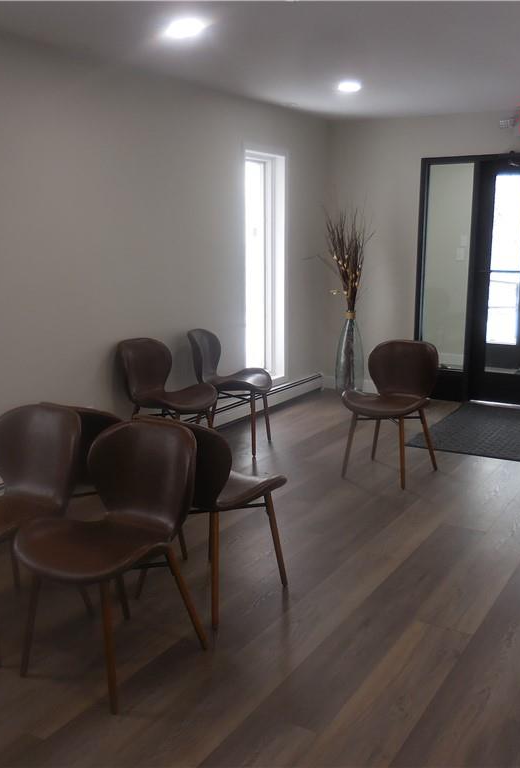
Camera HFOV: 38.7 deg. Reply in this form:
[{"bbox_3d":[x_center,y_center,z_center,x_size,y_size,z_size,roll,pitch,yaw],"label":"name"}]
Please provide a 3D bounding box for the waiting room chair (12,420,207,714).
[{"bbox_3d":[-0.520,0.586,2.540,0.520,0.820,0.570,7,14,32],"label":"waiting room chair"}]

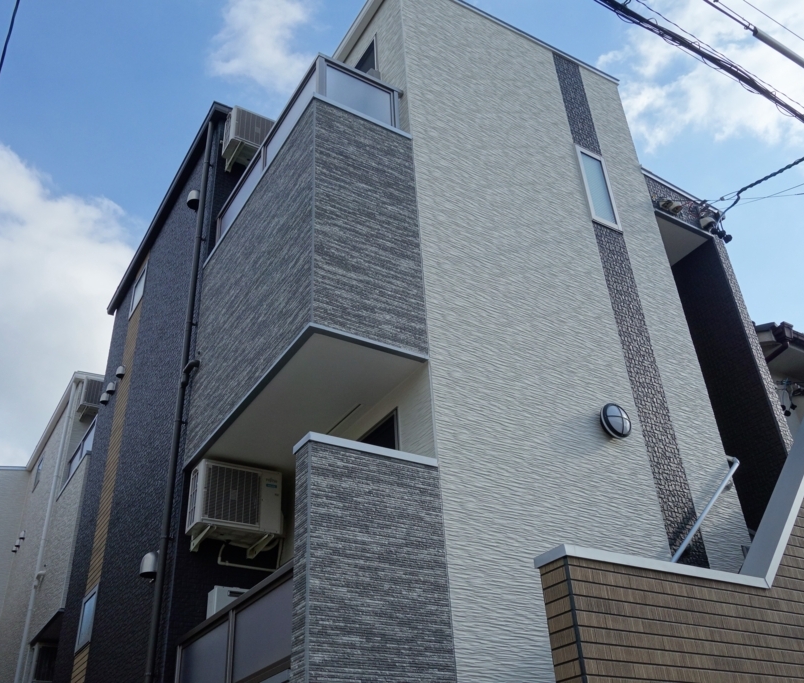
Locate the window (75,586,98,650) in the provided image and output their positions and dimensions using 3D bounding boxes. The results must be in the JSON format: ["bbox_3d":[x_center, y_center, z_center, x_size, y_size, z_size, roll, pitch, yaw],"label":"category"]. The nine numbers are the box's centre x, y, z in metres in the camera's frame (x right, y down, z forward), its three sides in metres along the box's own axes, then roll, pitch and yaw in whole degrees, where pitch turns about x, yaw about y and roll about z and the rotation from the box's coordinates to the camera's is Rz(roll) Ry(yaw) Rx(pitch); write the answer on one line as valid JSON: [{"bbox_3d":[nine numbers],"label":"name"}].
[{"bbox_3d":[-3.211,2.853,8.166,0.080,0.563,0.687,16,-38,-28],"label":"window"}]

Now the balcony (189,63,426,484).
[{"bbox_3d":[-0.855,-0.500,6.478,0.876,2.621,2.316,16,-38,-28],"label":"balcony"}]

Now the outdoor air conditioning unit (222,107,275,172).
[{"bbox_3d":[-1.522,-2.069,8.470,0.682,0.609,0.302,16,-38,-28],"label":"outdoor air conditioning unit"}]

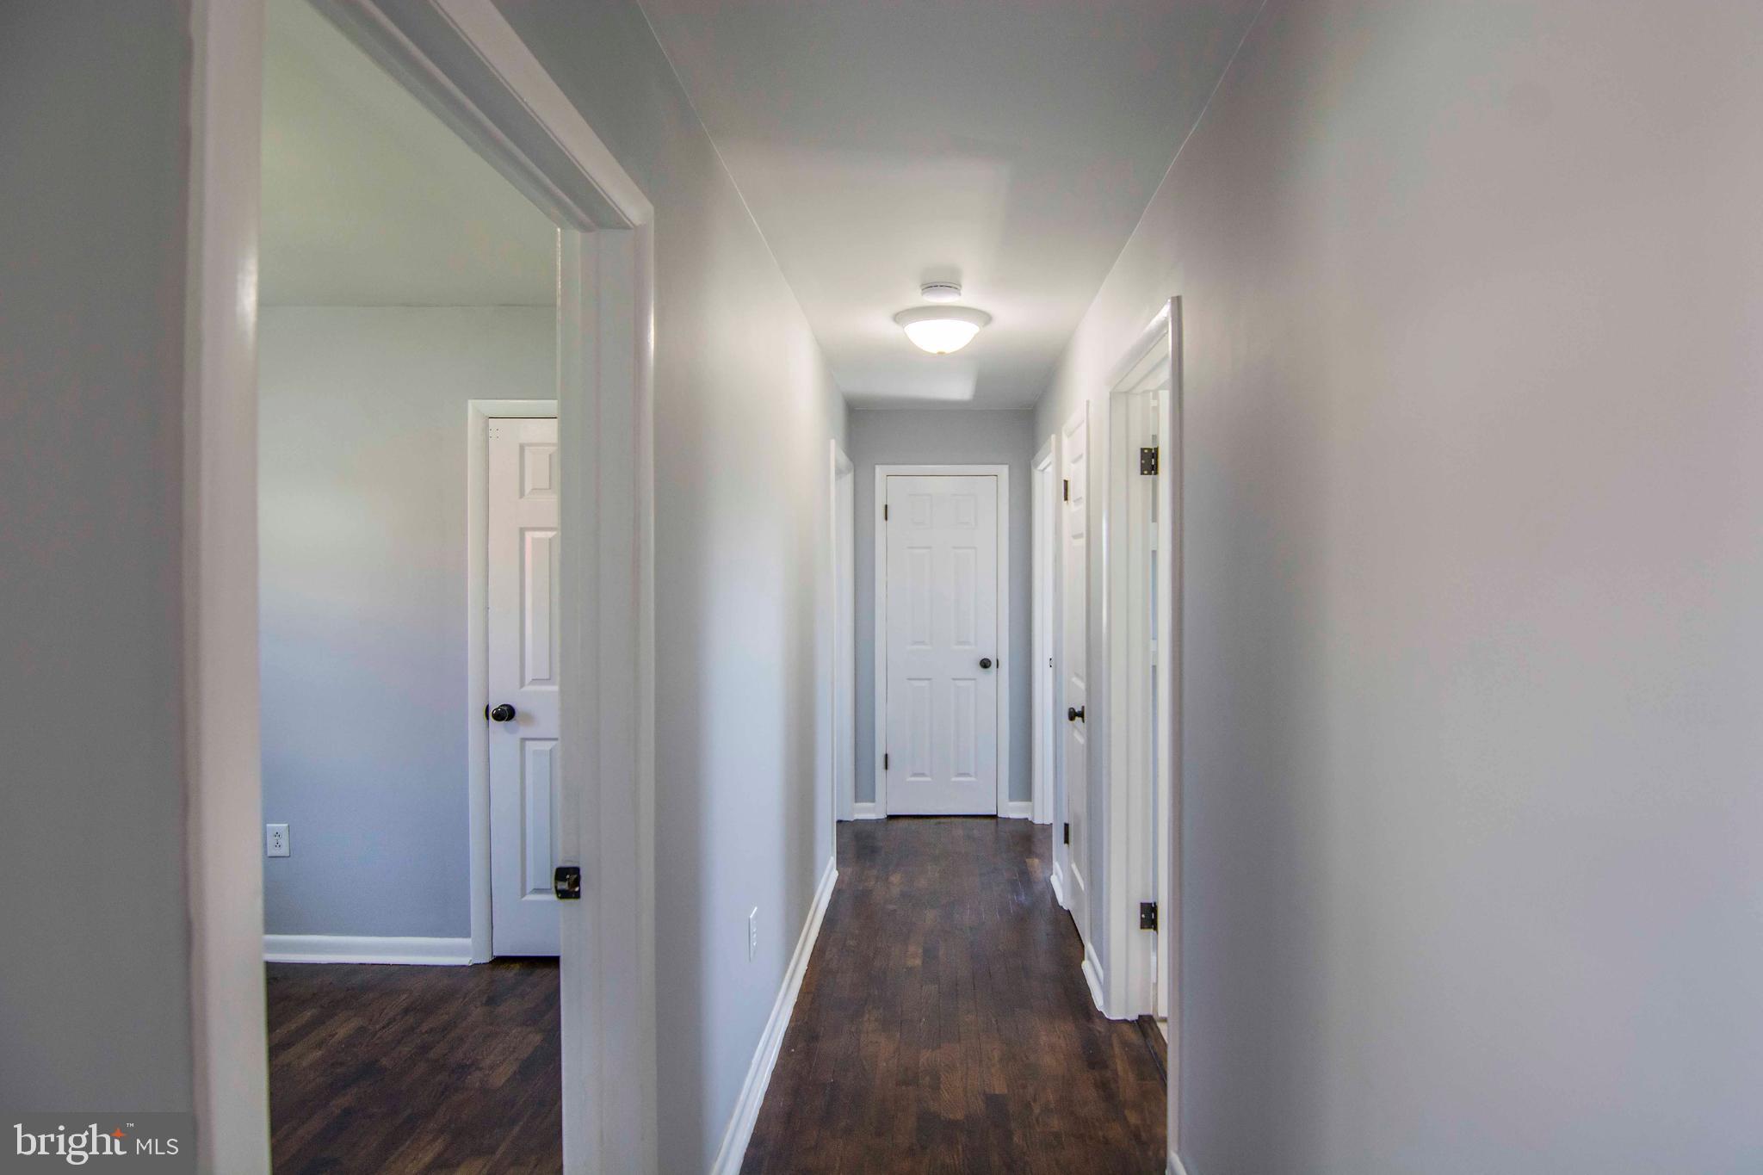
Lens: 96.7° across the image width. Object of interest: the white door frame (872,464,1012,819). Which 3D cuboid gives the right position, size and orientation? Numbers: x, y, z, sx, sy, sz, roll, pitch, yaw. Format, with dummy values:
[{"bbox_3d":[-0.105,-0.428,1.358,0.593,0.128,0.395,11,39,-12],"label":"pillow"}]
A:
[{"bbox_3d":[0.365,0.329,4.715,0.803,2.106,0.110,0,1,4],"label":"white door frame"}]

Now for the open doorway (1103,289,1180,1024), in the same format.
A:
[{"bbox_3d":[0.778,0.365,2.212,0.150,2.106,0.735,0,1,4],"label":"open doorway"}]

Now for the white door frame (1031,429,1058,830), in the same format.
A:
[{"bbox_3d":[0.907,0.338,4.115,0.130,2.106,0.860,0,1,4],"label":"white door frame"}]

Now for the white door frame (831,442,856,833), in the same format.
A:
[{"bbox_3d":[-0.257,0.335,4.238,0.130,2.106,0.795,0,1,4],"label":"white door frame"}]

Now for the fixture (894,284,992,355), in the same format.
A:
[{"bbox_3d":[0.231,-0.962,2.938,0.372,0.150,0.372,0,1,4],"label":"fixture"}]

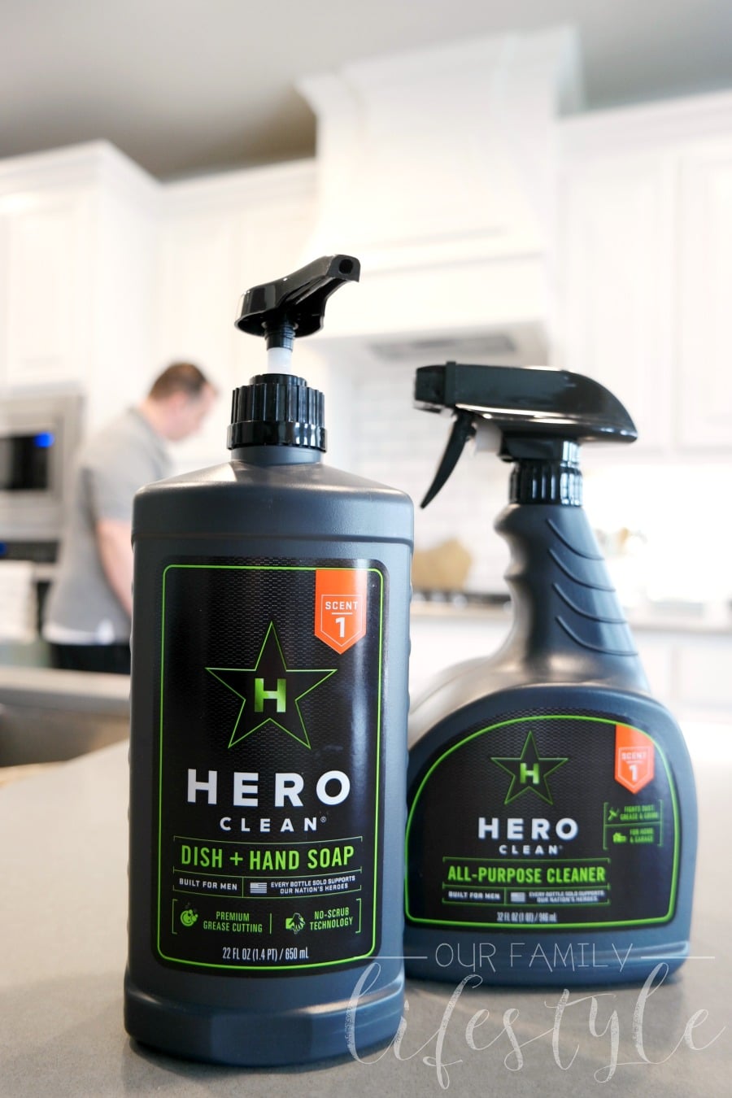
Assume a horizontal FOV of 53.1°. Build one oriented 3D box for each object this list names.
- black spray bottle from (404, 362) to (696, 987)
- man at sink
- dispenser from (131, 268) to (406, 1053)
[{"bbox_3d":[0.077,0.047,0.335,0.139,0.265,0.068,1,0,-3],"label":"black spray bottle"},{"bbox_3d":[-0.695,0.240,2.230,0.550,1.630,0.500,1,1,-21],"label":"man at sink"},{"bbox_3d":[-0.035,0.040,0.267,0.106,0.276,0.057,1,0,-4],"label":"dispenser"}]

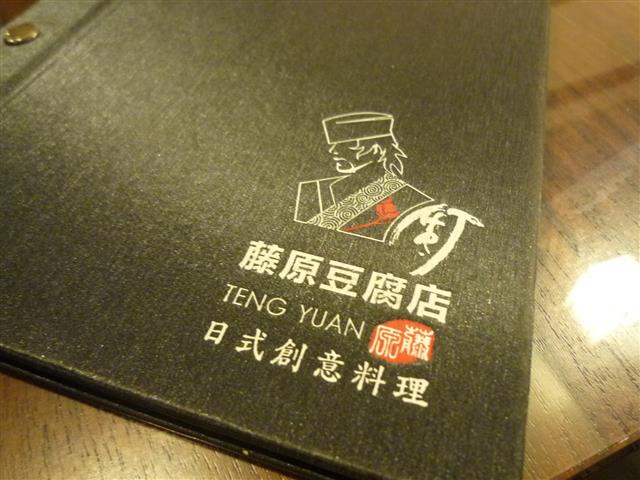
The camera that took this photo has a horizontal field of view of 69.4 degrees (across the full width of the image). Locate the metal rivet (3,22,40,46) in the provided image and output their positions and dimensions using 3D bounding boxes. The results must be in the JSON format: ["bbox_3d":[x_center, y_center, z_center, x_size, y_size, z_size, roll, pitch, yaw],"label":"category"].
[{"bbox_3d":[-0.124,-0.086,0.192,0.015,0.003,0.015,14,55,12],"label":"metal rivet"}]

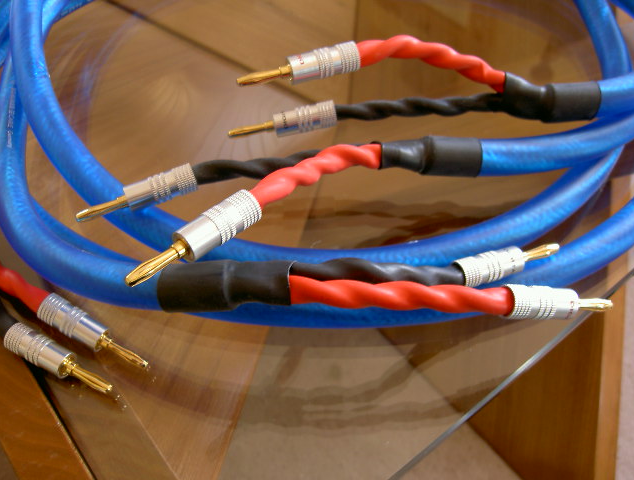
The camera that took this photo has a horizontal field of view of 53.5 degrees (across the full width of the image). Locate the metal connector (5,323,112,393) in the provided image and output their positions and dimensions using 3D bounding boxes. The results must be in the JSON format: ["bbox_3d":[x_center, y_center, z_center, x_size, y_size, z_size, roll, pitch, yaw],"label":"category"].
[{"bbox_3d":[-0.090,0.042,0.221,0.044,0.010,0.010,22,57,16],"label":"metal connector"}]

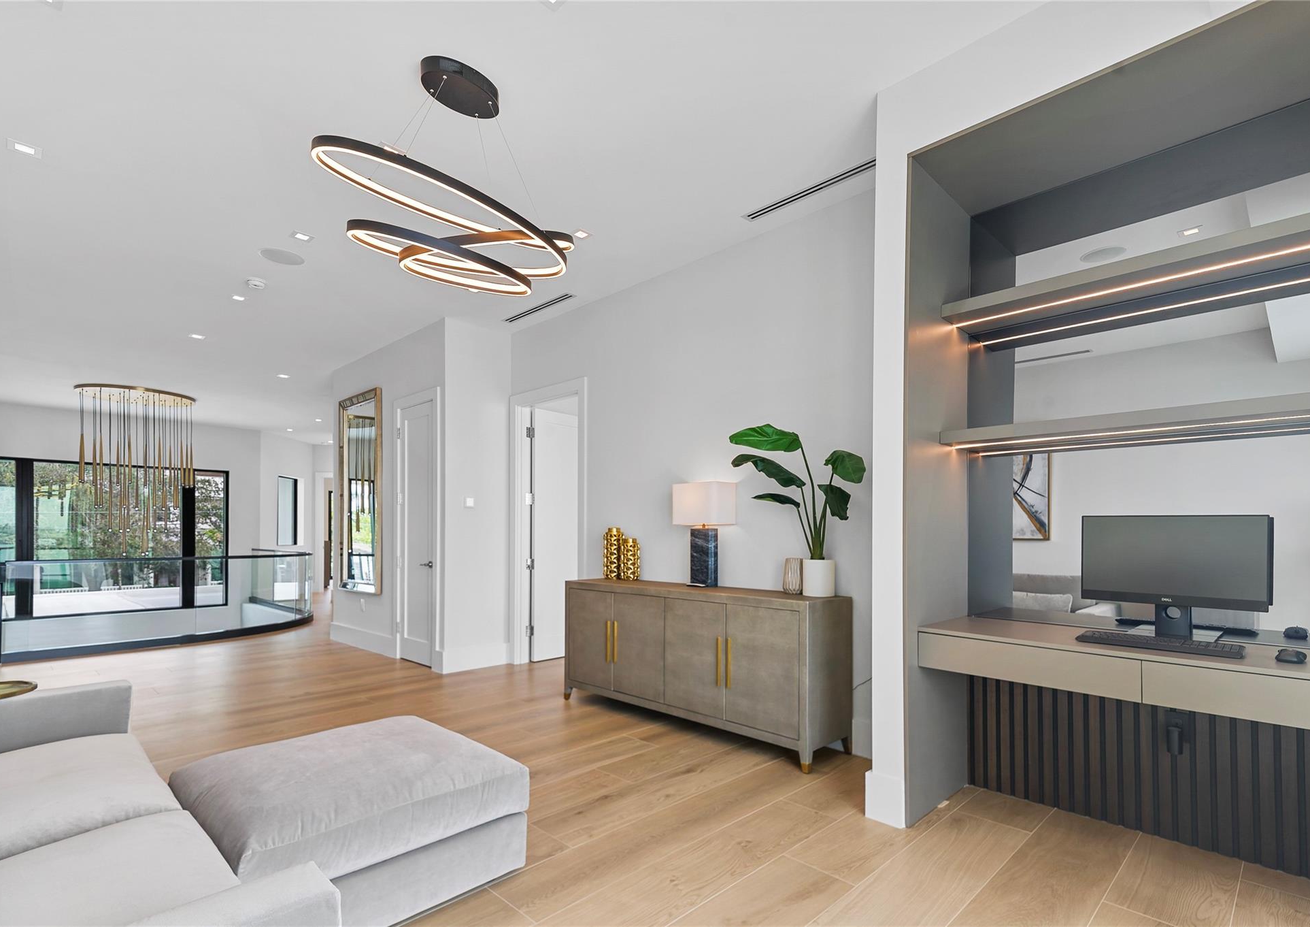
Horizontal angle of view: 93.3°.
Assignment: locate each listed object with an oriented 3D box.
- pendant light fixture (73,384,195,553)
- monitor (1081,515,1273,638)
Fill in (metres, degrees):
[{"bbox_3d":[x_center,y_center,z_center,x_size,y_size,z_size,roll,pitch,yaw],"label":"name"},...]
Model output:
[{"bbox_3d":[-7.105,0.141,8.450,1.260,2.190,1.220,3,-4,-44],"label":"pendant light fixture"},{"bbox_3d":[1.925,0.433,2.325,0.540,0.465,0.180,-3,-4,44],"label":"monitor"}]

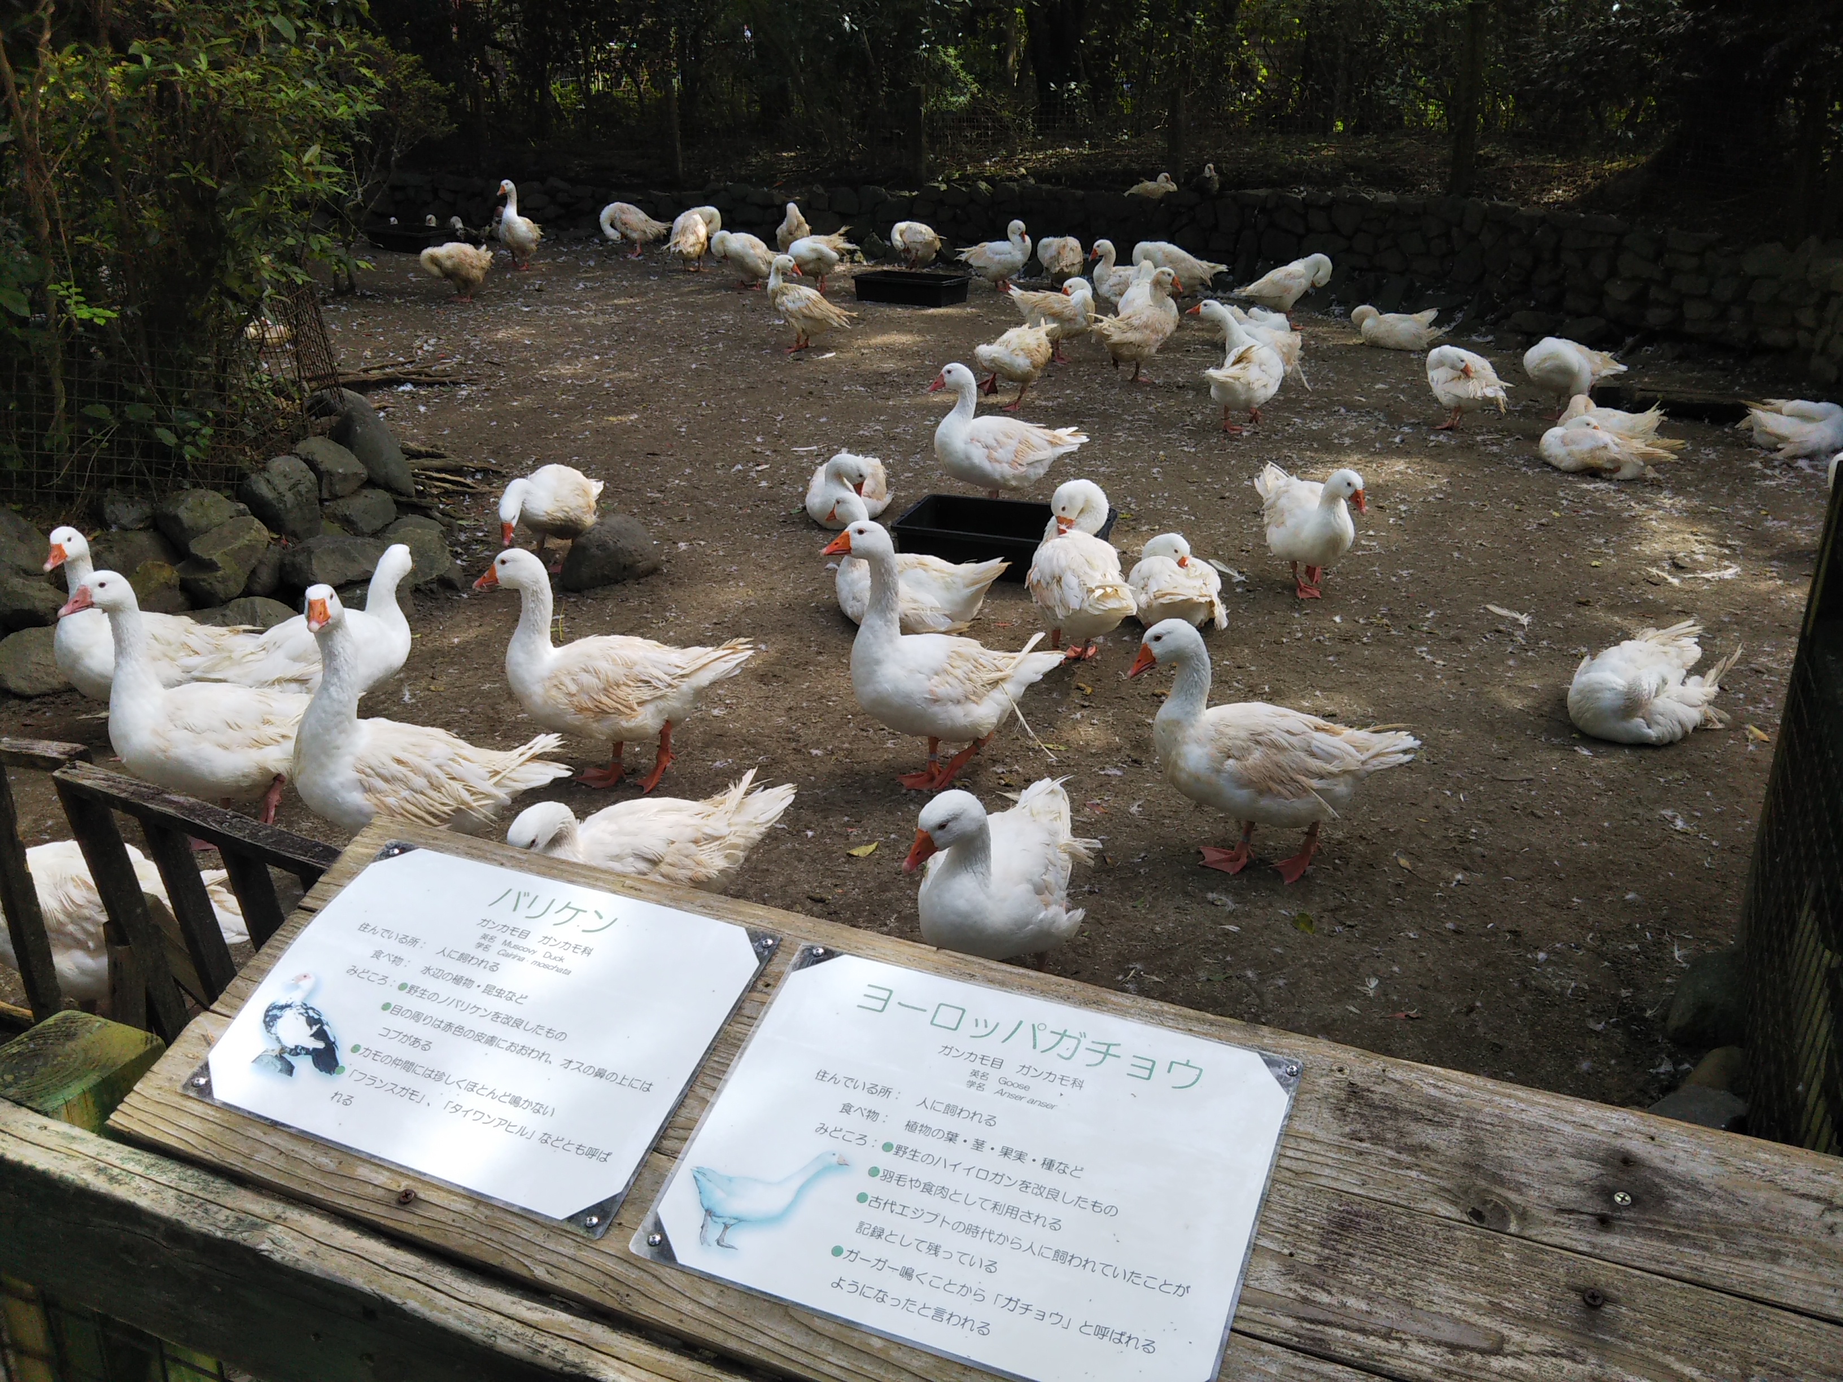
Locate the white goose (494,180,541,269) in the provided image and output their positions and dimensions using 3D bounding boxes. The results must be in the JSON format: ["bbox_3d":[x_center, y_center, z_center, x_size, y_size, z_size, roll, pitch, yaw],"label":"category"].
[{"bbox_3d":[-3.123,-3.639,12.454,0.258,0.662,0.602,8,23,17],"label":"white goose"}]

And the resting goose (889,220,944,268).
[{"bbox_3d":[-0.029,-3.572,12.737,0.499,0.387,0.258,-13,26,-30],"label":"resting goose"}]

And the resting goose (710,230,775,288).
[{"bbox_3d":[-1.275,-3.139,11.609,0.520,0.400,0.280,-6,23,-16],"label":"resting goose"}]

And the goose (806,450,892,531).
[{"bbox_3d":[-0.269,-0.804,6.087,0.270,0.260,0.450,13,25,28],"label":"goose"}]

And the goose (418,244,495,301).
[{"bbox_3d":[-3.171,-2.892,10.946,0.520,0.380,0.280,-2,22,-6],"label":"goose"}]

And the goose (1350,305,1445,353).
[{"bbox_3d":[2.898,-2.225,9.703,0.559,0.258,0.267,4,23,8],"label":"goose"}]

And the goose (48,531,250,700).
[{"bbox_3d":[-1.896,-0.137,4.018,0.525,0.605,0.267,-6,23,-15],"label":"goose"}]

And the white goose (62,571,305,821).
[{"bbox_3d":[-1.539,0.037,3.532,0.593,0.660,0.267,-5,23,-14],"label":"white goose"}]

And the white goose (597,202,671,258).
[{"bbox_3d":[-2.375,-3.840,13.269,0.593,0.430,0.258,-3,23,-9],"label":"white goose"}]

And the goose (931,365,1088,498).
[{"bbox_3d":[0.330,-0.950,6.023,0.610,0.600,0.270,-2,22,-6],"label":"goose"}]

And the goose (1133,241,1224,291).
[{"bbox_3d":[1.959,-3.160,11.995,0.680,0.440,0.270,2,22,1],"label":"goose"}]

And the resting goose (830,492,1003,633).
[{"bbox_3d":[0.003,-0.415,4.942,0.580,0.410,0.280,-3,22,-9],"label":"resting goose"}]

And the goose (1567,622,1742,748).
[{"bbox_3d":[2.005,-0.027,4.396,0.480,0.270,0.320,-3,22,-10],"label":"goose"}]

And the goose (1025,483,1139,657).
[{"bbox_3d":[0.478,-0.358,4.742,0.284,0.516,0.533,-11,25,-26],"label":"goose"}]

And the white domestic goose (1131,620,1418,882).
[{"bbox_3d":[0.766,0.119,3.517,0.630,0.568,0.267,4,23,8],"label":"white domestic goose"}]

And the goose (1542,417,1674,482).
[{"bbox_3d":[2.983,-1.054,6.884,0.580,0.230,0.290,5,22,10],"label":"goose"}]

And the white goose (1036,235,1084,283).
[{"bbox_3d":[1.052,-3.299,12.228,0.310,0.400,0.500,-7,24,-18],"label":"white goose"}]

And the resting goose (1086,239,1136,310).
[{"bbox_3d":[1.507,-2.902,11.189,0.640,0.540,0.270,-1,22,-5],"label":"resting goose"}]

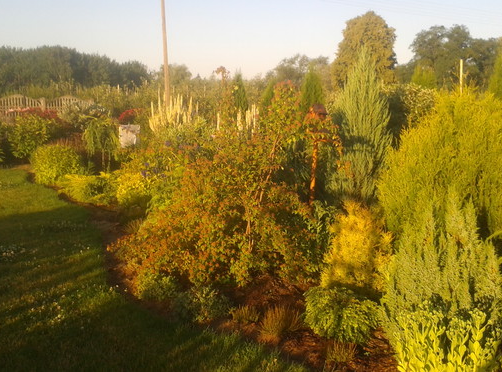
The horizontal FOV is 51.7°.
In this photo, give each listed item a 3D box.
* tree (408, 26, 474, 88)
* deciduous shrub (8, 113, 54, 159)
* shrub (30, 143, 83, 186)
[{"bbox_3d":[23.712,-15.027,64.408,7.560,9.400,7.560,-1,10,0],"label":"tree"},{"bbox_3d":[-5.258,-1.122,12.386,1.060,1.150,1.060,-1,10,0],"label":"deciduous shrub"},{"bbox_3d":[-3.673,-0.431,9.770,0.890,0.680,0.850,-1,10,0],"label":"shrub"}]

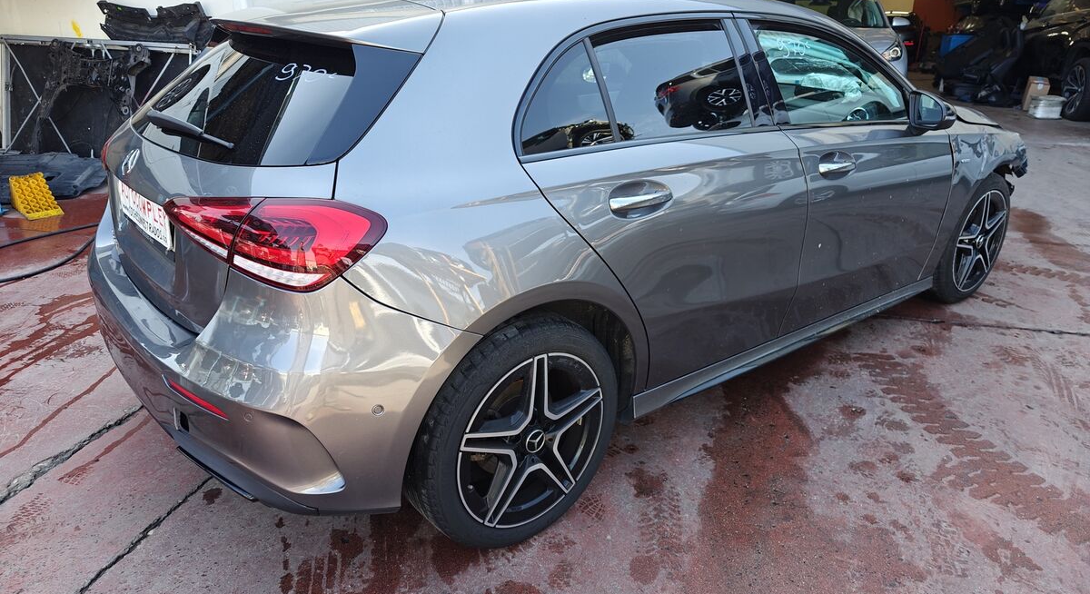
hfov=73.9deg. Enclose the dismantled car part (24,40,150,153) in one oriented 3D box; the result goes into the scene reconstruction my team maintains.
[{"bbox_3d":[-3.757,-1.645,5.950,1.000,0.930,0.320,2,21,7],"label":"dismantled car part"}]

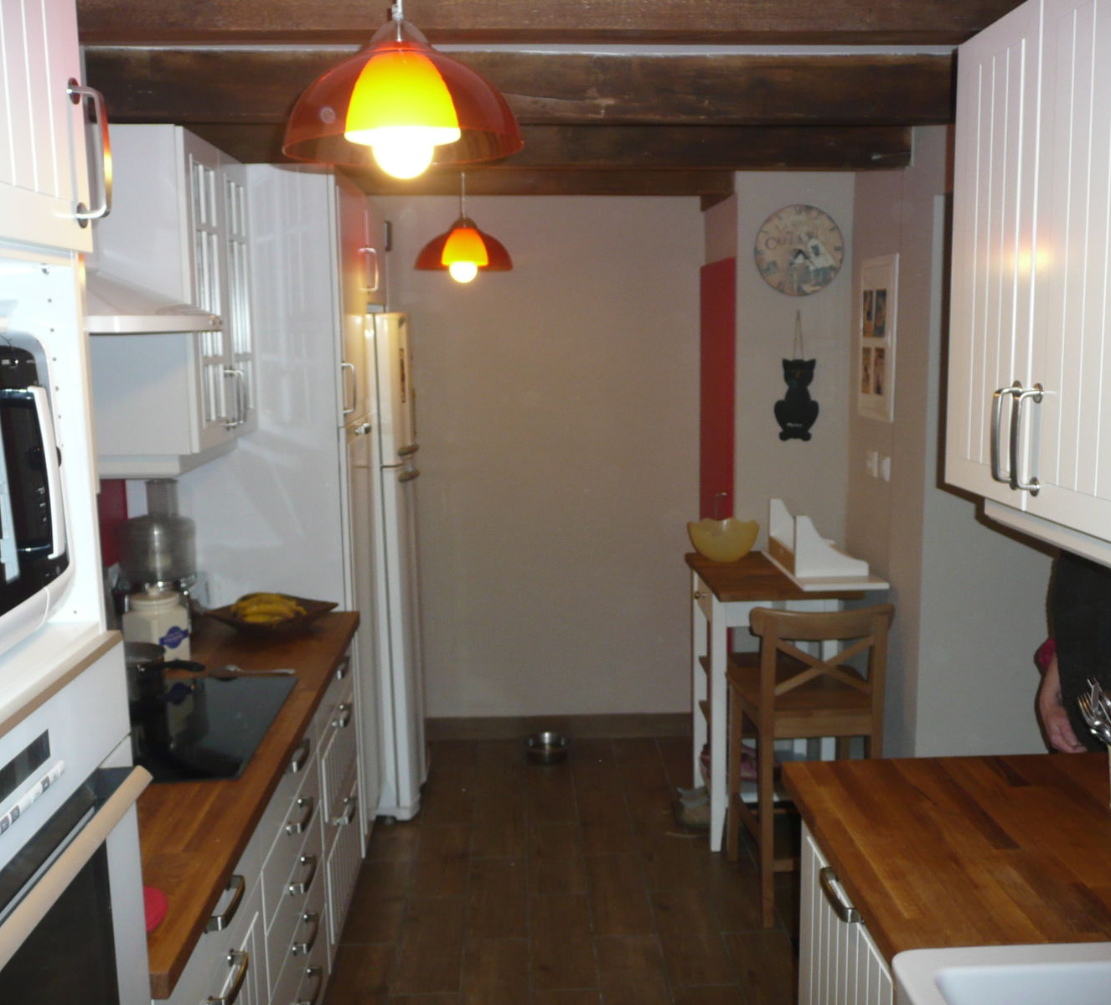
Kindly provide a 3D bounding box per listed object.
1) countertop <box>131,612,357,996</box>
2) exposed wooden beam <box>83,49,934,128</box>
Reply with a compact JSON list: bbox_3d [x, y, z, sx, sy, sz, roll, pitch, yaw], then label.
[{"bbox_3d":[-0.840,0.486,2.266,0.620,0.040,1.780,-1,9,-2],"label":"countertop"},{"bbox_3d":[-0.083,-0.888,2.336,2.080,0.137,0.110,-1,9,-2],"label":"exposed wooden beam"}]

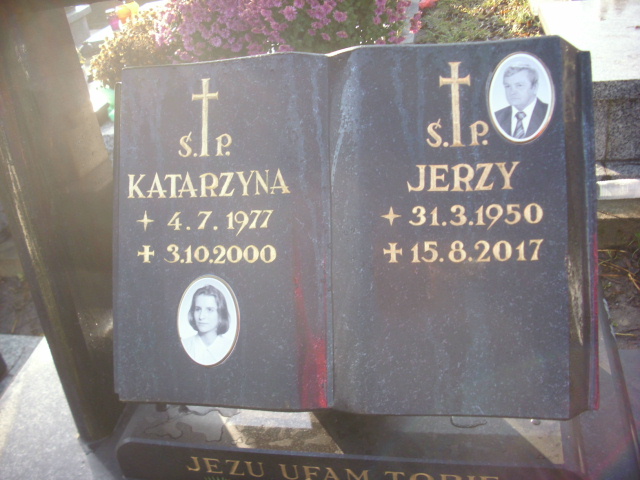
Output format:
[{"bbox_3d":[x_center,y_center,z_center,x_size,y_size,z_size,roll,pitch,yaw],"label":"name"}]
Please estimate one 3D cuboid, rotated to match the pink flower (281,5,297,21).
[{"bbox_3d":[-0.091,-0.664,2.000,0.046,0.046,0.028,-8,6,0],"label":"pink flower"}]

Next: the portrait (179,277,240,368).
[{"bbox_3d":[-0.179,0.131,1.100,0.106,0.145,0.010,-1,-4,16],"label":"portrait"}]

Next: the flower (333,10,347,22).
[{"bbox_3d":[0.059,-0.663,2.030,0.042,0.038,0.025,-6,5,3],"label":"flower"}]

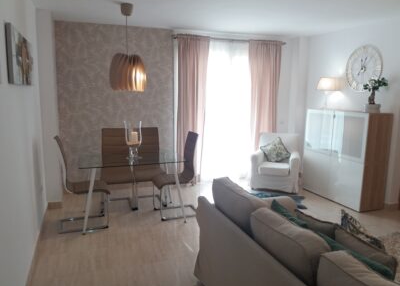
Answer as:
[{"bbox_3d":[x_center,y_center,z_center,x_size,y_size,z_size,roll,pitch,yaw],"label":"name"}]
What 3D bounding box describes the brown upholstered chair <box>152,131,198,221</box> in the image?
[{"bbox_3d":[-0.299,0.395,4.033,0.540,1.030,0.420,-2,9,-20],"label":"brown upholstered chair"}]

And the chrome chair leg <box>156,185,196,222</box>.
[{"bbox_3d":[-0.292,0.699,4.092,0.500,0.410,0.400,-2,9,-20],"label":"chrome chair leg"}]

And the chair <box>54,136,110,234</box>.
[{"bbox_3d":[-1.320,0.432,3.667,0.550,1.040,0.420,-2,9,-20],"label":"chair"}]

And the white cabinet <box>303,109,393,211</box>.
[{"bbox_3d":[2.094,0.185,4.741,0.415,1.291,1.188,-2,9,-20],"label":"white cabinet"}]

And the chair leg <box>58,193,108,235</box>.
[{"bbox_3d":[-1.325,0.746,3.702,0.510,0.410,0.400,-2,9,-20],"label":"chair leg"}]

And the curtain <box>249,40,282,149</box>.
[{"bbox_3d":[1.131,-0.544,5.692,0.640,2.380,0.110,-2,9,-20],"label":"curtain"}]

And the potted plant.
[{"bbox_3d":[2.263,-0.611,4.181,0.280,0.450,0.300,-2,9,-20],"label":"potted plant"}]

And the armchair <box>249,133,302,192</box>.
[{"bbox_3d":[1.269,0.321,5.345,0.730,0.830,0.720,3,9,17],"label":"armchair"}]

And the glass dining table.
[{"bbox_3d":[-0.826,0.548,3.950,1.190,0.740,0.820,-2,9,-20],"label":"glass dining table"}]

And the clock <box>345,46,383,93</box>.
[{"bbox_3d":[2.307,-1.049,4.556,0.050,0.650,0.650,-2,9,-20],"label":"clock"}]

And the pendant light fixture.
[{"bbox_3d":[-0.821,-1.070,3.679,0.420,0.960,0.420,-2,9,-20],"label":"pendant light fixture"}]

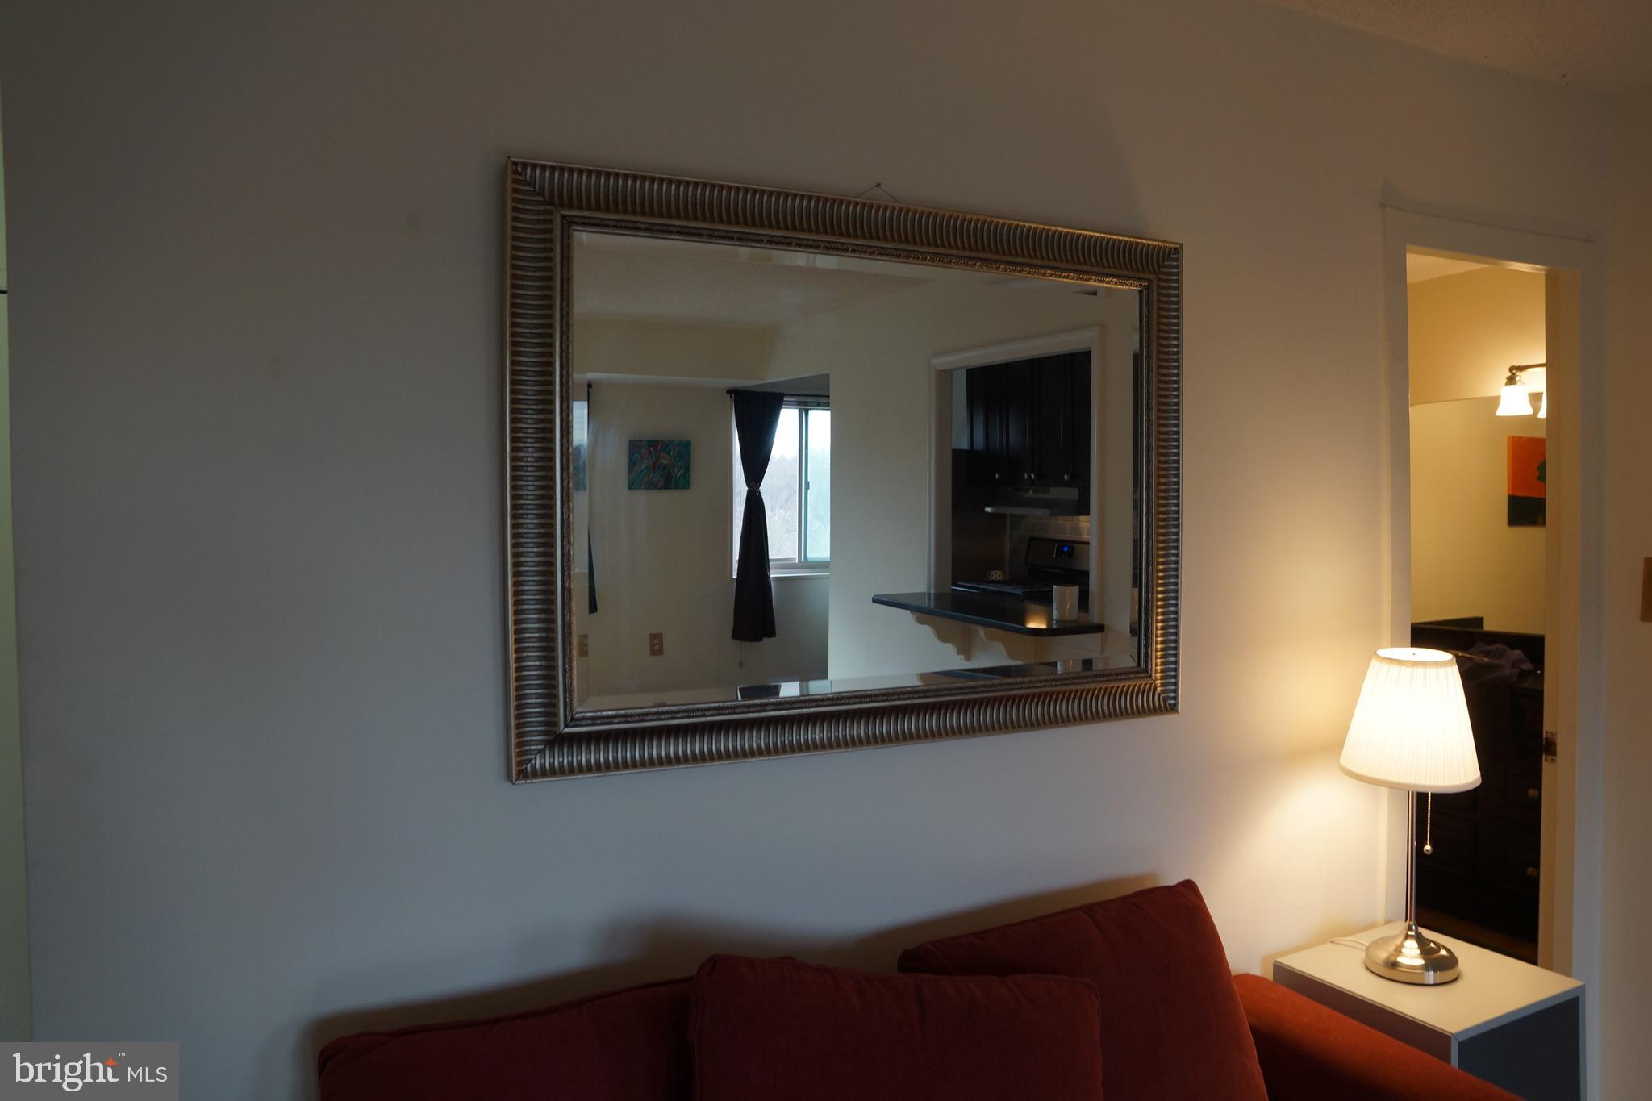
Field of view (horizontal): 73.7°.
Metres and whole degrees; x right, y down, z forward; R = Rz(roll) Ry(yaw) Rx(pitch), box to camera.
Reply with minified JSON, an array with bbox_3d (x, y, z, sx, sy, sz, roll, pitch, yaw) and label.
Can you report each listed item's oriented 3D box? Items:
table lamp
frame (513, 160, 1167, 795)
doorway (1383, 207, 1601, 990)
[{"bbox_3d":[1.049,0.460,1.966,0.220,0.550,0.220,-1,1,-25],"label":"table lamp"},{"bbox_3d":[0.099,-0.113,1.712,1.149,0.825,0.050,-1,1,-25],"label":"frame"},{"bbox_3d":[1.423,0.366,2.413,0.715,2.112,0.130,-1,1,-25],"label":"doorway"}]

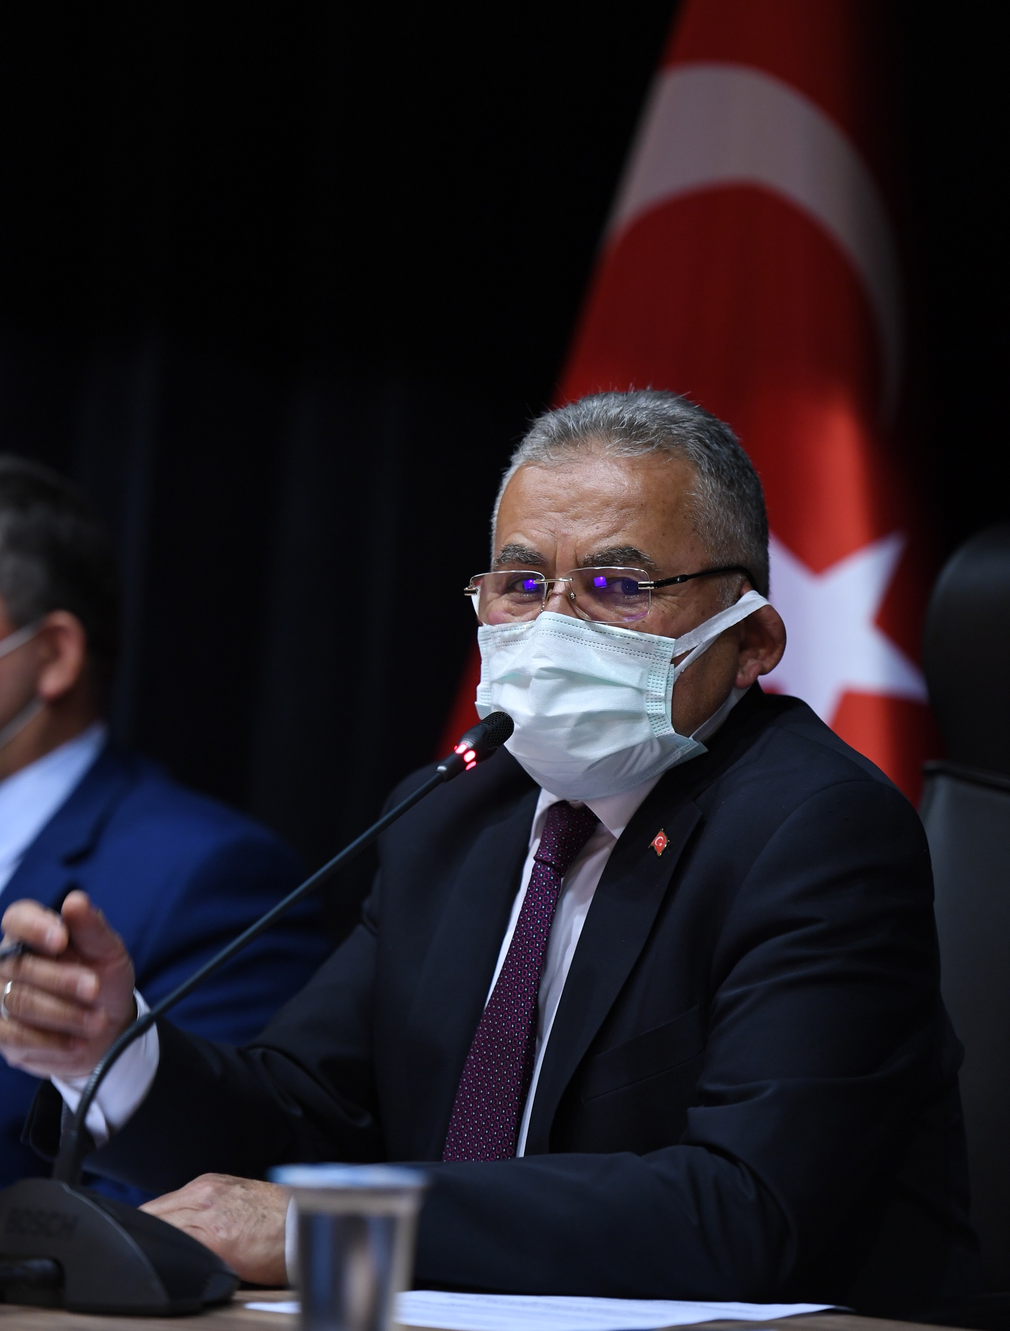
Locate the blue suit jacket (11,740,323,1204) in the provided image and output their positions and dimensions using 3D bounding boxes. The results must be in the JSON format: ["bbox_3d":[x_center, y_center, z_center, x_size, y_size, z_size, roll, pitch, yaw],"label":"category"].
[{"bbox_3d":[-0.370,0.345,4.300,0.560,0.580,0.420,1,1,38],"label":"blue suit jacket"}]

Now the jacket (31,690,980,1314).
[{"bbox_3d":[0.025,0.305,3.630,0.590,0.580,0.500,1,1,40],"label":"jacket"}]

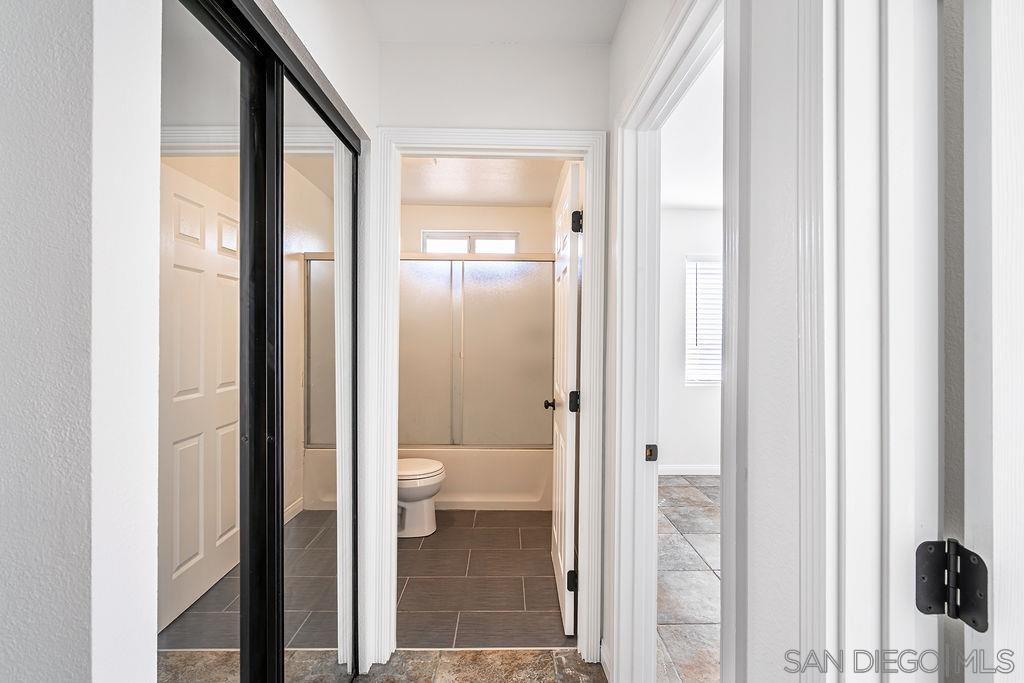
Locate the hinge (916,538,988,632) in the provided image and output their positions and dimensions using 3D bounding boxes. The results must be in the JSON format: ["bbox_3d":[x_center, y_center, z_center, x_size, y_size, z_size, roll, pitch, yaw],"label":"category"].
[{"bbox_3d":[0.516,0.290,0.536,0.045,0.091,0.046,0,0,-1],"label":"hinge"}]

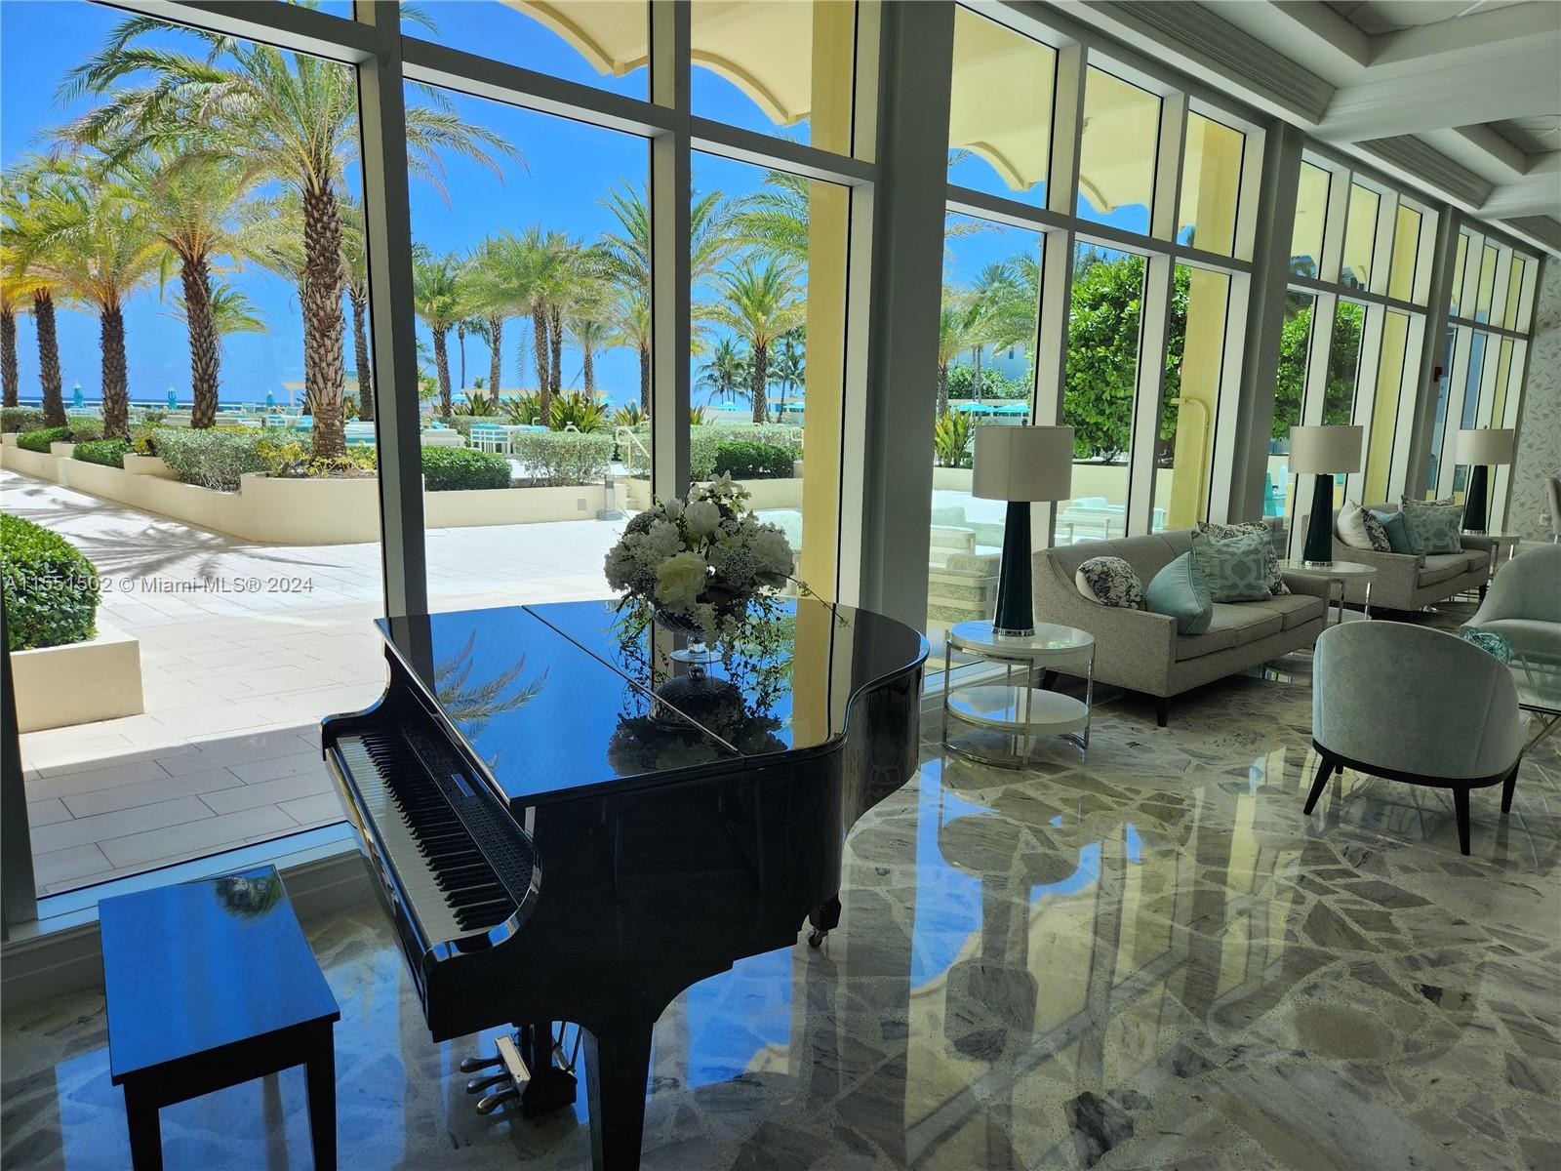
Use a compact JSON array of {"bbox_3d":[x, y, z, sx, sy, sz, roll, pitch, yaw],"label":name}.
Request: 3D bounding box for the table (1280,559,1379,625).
[{"bbox_3d":[3.966,0.138,7.616,0.690,0.555,0.690,-8,13,-43],"label":"table"}]

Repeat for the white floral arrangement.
[{"bbox_3d":[-0.193,-0.061,2.520,0.471,0.430,0.424,1,10,0],"label":"white floral arrangement"}]

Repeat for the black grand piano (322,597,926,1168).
[{"bbox_3d":[-0.268,0.669,2.635,1.525,1.010,1.500,-4,11,-28],"label":"black grand piano"}]

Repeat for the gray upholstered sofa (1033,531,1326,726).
[{"bbox_3d":[2.486,0.169,6.345,2.090,0.850,0.850,-8,13,-42],"label":"gray upholstered sofa"}]

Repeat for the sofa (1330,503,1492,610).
[{"bbox_3d":[5.300,-0.213,8.915,2.090,0.850,0.850,-8,13,-42],"label":"sofa"}]

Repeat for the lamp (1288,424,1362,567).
[{"bbox_3d":[3.924,-0.630,7.510,0.453,0.993,0.453,-8,13,-43],"label":"lamp"}]

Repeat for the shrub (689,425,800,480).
[{"bbox_3d":[-0.552,-2.103,16.483,1.900,0.870,1.200,1,10,0],"label":"shrub"}]

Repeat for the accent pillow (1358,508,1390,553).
[{"bbox_3d":[4.960,-0.422,8.690,0.190,0.450,0.450,-11,4,25],"label":"accent pillow"}]

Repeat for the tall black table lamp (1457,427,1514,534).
[{"bbox_3d":[6.713,-1.016,9.948,0.435,0.970,0.435,-8,13,-43],"label":"tall black table lamp"}]

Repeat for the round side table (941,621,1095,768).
[{"bbox_3d":[1.140,0.512,4.965,0.680,0.585,0.680,1,10,0],"label":"round side table"}]

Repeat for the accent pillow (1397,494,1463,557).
[{"bbox_3d":[5.800,-0.503,9.248,0.520,0.470,0.180,0,-8,-5],"label":"accent pillow"}]

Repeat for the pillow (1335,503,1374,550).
[{"bbox_3d":[4.804,-0.453,8.675,0.190,0.450,0.450,-11,4,25],"label":"pillow"}]

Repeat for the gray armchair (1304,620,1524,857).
[{"bbox_3d":[2.628,0.527,4.295,0.730,0.850,0.780,11,14,44],"label":"gray armchair"}]

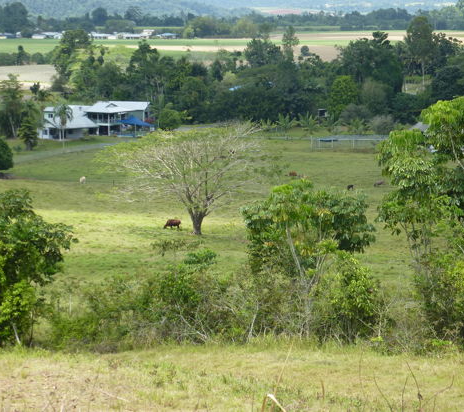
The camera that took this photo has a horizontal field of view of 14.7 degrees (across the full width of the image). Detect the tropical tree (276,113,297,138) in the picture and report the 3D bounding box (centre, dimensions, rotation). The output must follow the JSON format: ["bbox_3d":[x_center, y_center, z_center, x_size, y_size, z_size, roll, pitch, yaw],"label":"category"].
[{"bbox_3d":[11.085,-16.373,365.000,4.400,5.200,4.200,0,7,0],"label":"tropical tree"}]

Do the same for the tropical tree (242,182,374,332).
[{"bbox_3d":[3.154,2.124,74.000,5.400,6.500,5.000,0,7,0],"label":"tropical tree"}]

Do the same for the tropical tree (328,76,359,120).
[{"bbox_3d":[23.920,-22.955,385.000,6.900,9.800,6.500,0,7,0],"label":"tropical tree"}]

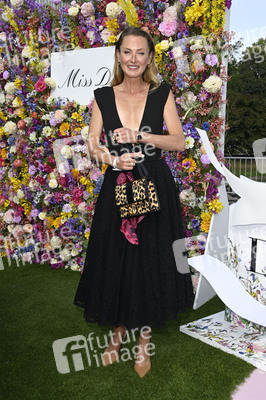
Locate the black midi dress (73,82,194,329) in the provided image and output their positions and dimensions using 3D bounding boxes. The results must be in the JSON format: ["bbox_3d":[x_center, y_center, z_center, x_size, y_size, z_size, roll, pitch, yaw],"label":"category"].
[{"bbox_3d":[0.006,-0.005,2.259,0.630,1.155,0.500,1,8,3],"label":"black midi dress"}]

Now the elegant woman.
[{"bbox_3d":[0.006,0.013,2.251,0.620,1.720,0.500,1,8,3],"label":"elegant woman"}]

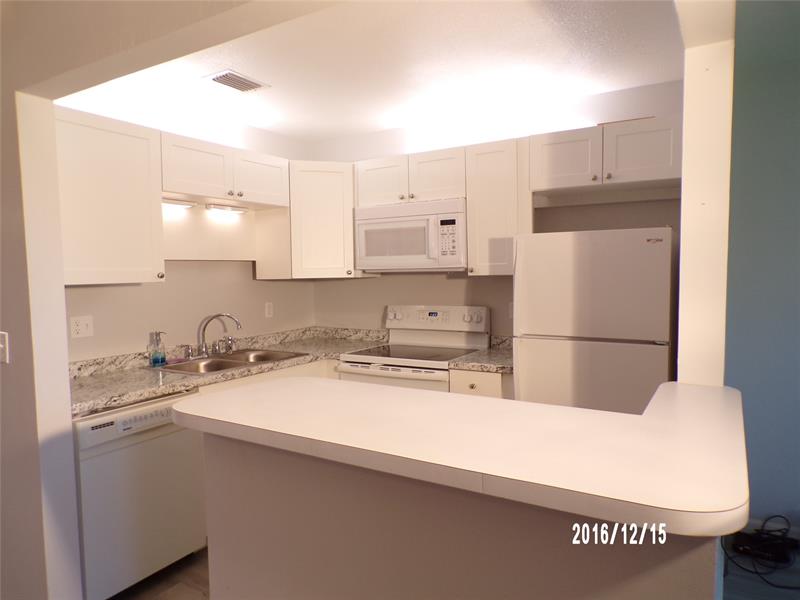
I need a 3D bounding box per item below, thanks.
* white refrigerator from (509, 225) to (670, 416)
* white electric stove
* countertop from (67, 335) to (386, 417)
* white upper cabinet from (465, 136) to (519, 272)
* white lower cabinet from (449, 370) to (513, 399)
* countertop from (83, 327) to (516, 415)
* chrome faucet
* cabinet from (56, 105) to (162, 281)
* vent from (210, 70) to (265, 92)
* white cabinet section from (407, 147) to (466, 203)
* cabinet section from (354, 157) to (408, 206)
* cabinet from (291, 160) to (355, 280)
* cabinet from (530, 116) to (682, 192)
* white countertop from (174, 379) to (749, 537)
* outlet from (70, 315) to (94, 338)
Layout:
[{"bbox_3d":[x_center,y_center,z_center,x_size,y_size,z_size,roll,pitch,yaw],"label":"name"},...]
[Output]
[{"bbox_3d":[1.039,0.462,2.853,0.693,1.580,0.715,1,4,31],"label":"white refrigerator"},{"bbox_3d":[0.111,0.649,3.447,0.756,1.185,0.670,1,3,31],"label":"white electric stove"},{"bbox_3d":[-0.925,0.327,3.201,0.700,0.108,2.180,1,4,31],"label":"countertop"},{"bbox_3d":[0.606,-0.520,3.283,0.311,0.755,0.331,1,3,31],"label":"white upper cabinet"},{"bbox_3d":[0.594,0.800,3.211,0.353,0.876,0.630,1,4,31],"label":"white lower cabinet"},{"bbox_3d":[-0.453,0.334,2.887,1.830,0.126,2.200,1,3,31],"label":"countertop"},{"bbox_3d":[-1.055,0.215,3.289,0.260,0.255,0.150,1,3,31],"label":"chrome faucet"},{"bbox_3d":[-1.488,-0.452,2.609,0.328,0.753,0.615,1,4,31],"label":"cabinet"},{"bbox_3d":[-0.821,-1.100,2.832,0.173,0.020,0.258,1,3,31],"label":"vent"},{"bbox_3d":[0.307,-0.763,3.498,0.388,0.298,0.320,1,4,32],"label":"white cabinet section"},{"bbox_3d":[-0.037,-0.770,3.714,0.424,0.298,0.320,1,4,32],"label":"cabinet section"},{"bbox_3d":[-0.562,-0.537,3.832,0.450,0.753,0.450,-2,3,-13],"label":"cabinet"},{"bbox_3d":[1.117,-0.742,2.957,0.758,0.294,0.331,1,3,31],"label":"cabinet"},{"bbox_3d":[0.188,0.297,1.562,1.337,0.040,1.002,1,4,31],"label":"white countertop"},{"bbox_3d":[-1.600,0.137,2.804,0.011,0.114,0.114,1,4,31],"label":"outlet"}]

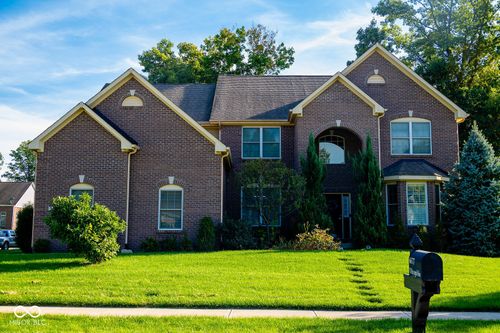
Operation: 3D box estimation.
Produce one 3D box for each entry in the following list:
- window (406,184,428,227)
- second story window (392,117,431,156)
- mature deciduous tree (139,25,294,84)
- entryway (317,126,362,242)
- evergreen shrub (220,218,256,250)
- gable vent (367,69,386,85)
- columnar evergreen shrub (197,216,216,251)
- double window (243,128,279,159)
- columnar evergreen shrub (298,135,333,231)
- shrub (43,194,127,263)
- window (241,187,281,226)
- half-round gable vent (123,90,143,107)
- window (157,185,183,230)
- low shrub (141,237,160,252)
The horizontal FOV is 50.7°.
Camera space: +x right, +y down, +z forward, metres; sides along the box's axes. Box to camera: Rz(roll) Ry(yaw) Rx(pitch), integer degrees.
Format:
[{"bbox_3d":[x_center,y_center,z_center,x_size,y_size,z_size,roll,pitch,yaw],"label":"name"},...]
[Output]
[{"bbox_3d":[6.960,1.550,21.950,0.860,1.790,0.140,0,-7,0],"label":"window"},{"bbox_3d":[6.960,-1.292,22.775,1.782,1.652,0.140,0,-7,1],"label":"second story window"},{"bbox_3d":[-2.773,-2.917,42.739,12.840,17.864,12.500,0,-7,0],"label":"mature deciduous tree"},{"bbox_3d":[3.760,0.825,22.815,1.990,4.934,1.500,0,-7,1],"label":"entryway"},{"bbox_3d":[-0.446,2.632,20.442,1.396,1.230,1.250,0,-7,1],"label":"evergreen shrub"},{"bbox_3d":[5.522,-3.908,23.031,0.869,0.675,0.120,0,-7,1],"label":"gable vent"},{"bbox_3d":[-1.542,2.384,18.698,0.709,1.220,0.700,0,-7,0],"label":"columnar evergreen shrub"},{"bbox_3d":[0.499,-1.050,23.413,1.797,1.494,0.140,0,-7,1],"label":"double window"},{"bbox_3d":[2.646,0.859,21.318,1.371,4.538,1.371,0,-7,1],"label":"columnar evergreen shrub"},{"bbox_3d":[-5.047,1.901,16.187,2.485,2.056,2.300,0,-7,0],"label":"shrub"},{"bbox_3d":[0.480,1.744,23.059,1.791,1.745,0.140,0,-7,1],"label":"window"},{"bbox_3d":[-4.401,-2.553,19.847,0.790,0.606,0.120,0,-7,0],"label":"half-round gable vent"},{"bbox_3d":[-2.873,1.506,19.296,0.925,1.657,0.120,0,-7,0],"label":"window"},{"bbox_3d":[-3.526,2.764,18.697,0.709,0.526,0.650,0,-7,0],"label":"low shrub"}]

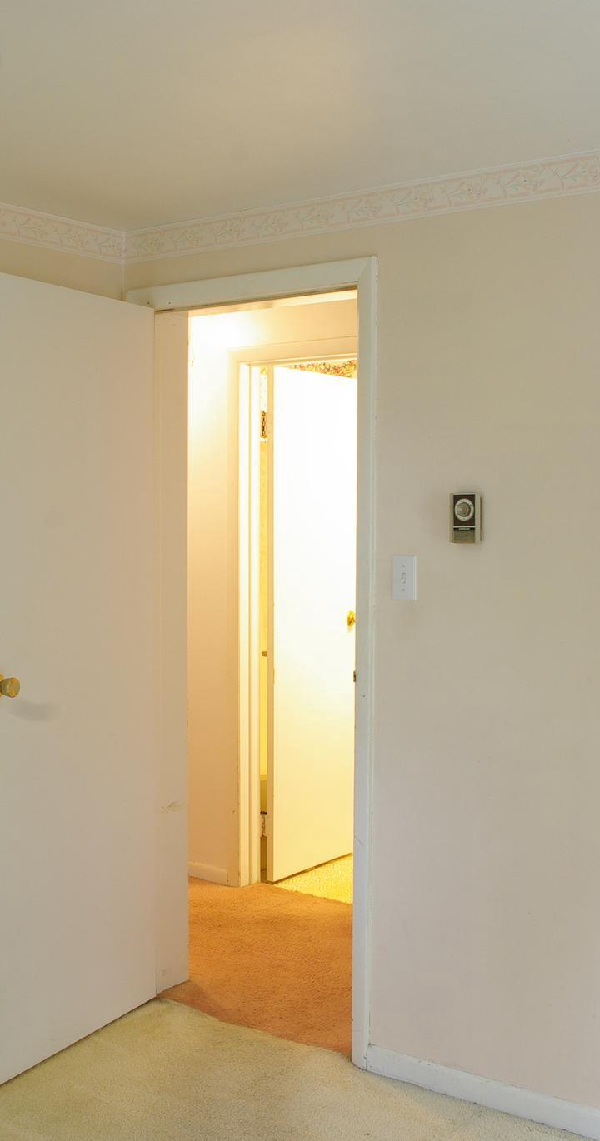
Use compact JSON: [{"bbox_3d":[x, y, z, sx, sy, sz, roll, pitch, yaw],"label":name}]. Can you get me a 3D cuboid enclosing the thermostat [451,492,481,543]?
[{"bbox_3d":[0.398,-0.125,3.073,0.073,0.119,0.033,2,3,37],"label":"thermostat"}]

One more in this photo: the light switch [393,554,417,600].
[{"bbox_3d":[0.261,0.019,3.196,0.070,0.114,0.014,2,3,37],"label":"light switch"}]

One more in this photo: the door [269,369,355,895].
[{"bbox_3d":[0.074,0.209,5.245,0.036,2.020,0.610,2,3,39],"label":"door"}]

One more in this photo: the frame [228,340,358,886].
[{"bbox_3d":[0.055,0.201,4.789,0.750,2.090,0.130,2,3,37],"label":"frame"}]

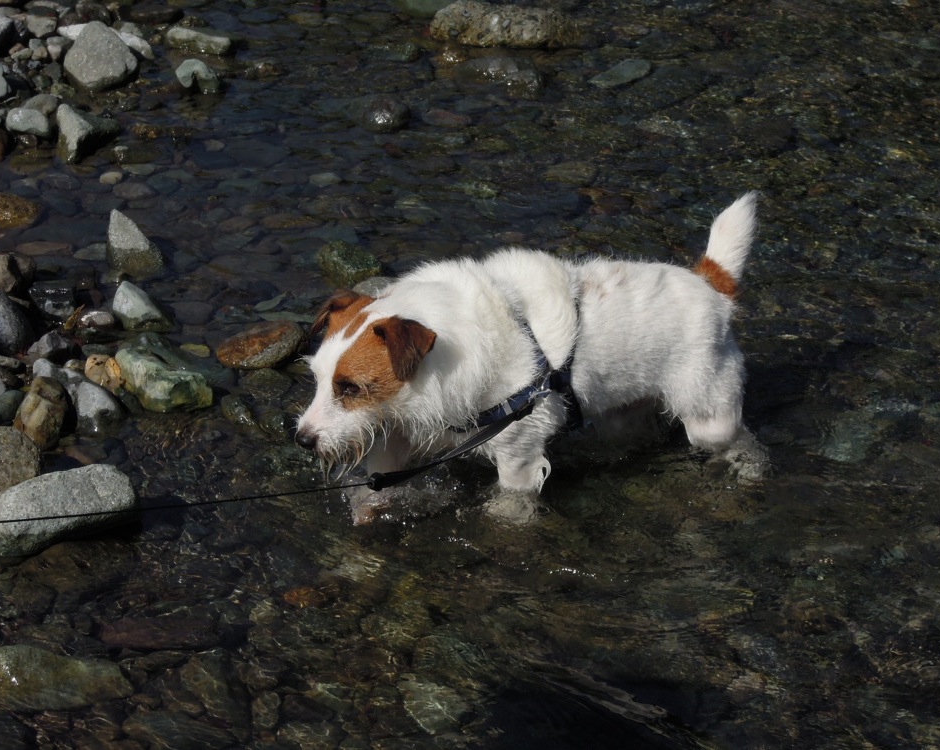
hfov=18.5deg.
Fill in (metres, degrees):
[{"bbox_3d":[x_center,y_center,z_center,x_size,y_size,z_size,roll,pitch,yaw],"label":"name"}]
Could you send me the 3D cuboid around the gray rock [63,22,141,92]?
[{"bbox_3d":[-0.569,-0.490,4.448,0.115,0.098,0.100,0,26,0],"label":"gray rock"}]

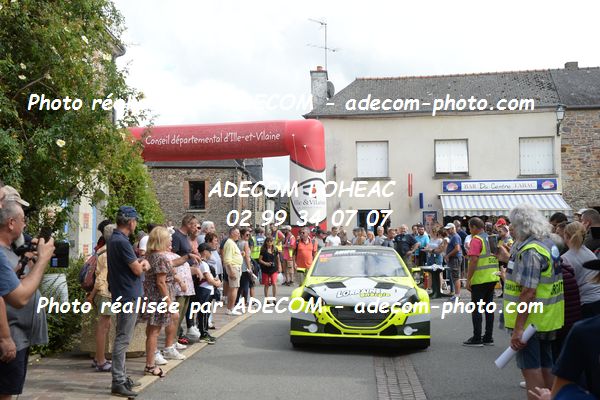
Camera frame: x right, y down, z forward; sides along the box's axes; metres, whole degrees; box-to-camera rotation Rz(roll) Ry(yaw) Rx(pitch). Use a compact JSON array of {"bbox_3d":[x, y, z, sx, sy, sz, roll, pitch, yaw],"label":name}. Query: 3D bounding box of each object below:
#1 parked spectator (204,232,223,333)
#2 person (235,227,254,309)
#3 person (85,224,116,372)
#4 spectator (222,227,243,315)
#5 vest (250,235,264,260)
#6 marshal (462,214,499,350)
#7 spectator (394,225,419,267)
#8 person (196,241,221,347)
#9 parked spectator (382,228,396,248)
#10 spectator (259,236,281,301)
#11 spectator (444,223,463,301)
[{"bbox_3d":[-1.350,1.262,12.558,0.310,1.550,0.430,0,-2,9],"label":"parked spectator"},{"bbox_3d":[-1.161,1.455,17.148,0.500,1.670,0.330,3,-4,-45],"label":"person"},{"bbox_3d":[-2.199,1.072,8.863,0.420,1.620,0.460,0,-2,0],"label":"person"},{"bbox_3d":[-1.297,1.368,15.550,0.420,1.700,0.520,-1,-3,16],"label":"spectator"},{"bbox_3d":[-1.121,1.276,21.866,0.500,0.700,0.320,0,-2,3],"label":"vest"},{"bbox_3d":[2.440,1.091,10.814,0.380,1.745,0.500,-2,-3,34],"label":"marshal"},{"bbox_3d":[2.683,1.485,20.155,0.600,1.740,0.400,0,-2,3],"label":"spectator"},{"bbox_3d":[-1.265,1.279,11.056,0.360,1.390,0.420,0,-2,0],"label":"person"},{"bbox_3d":[2.350,1.612,20.945,0.500,1.750,0.330,2,-3,-27],"label":"parked spectator"},{"bbox_3d":[-0.675,1.607,18.241,0.520,1.540,0.340,0,-3,-3],"label":"spectator"},{"bbox_3d":[3.596,1.448,18.750,0.400,1.770,0.500,1,-3,-21],"label":"spectator"}]

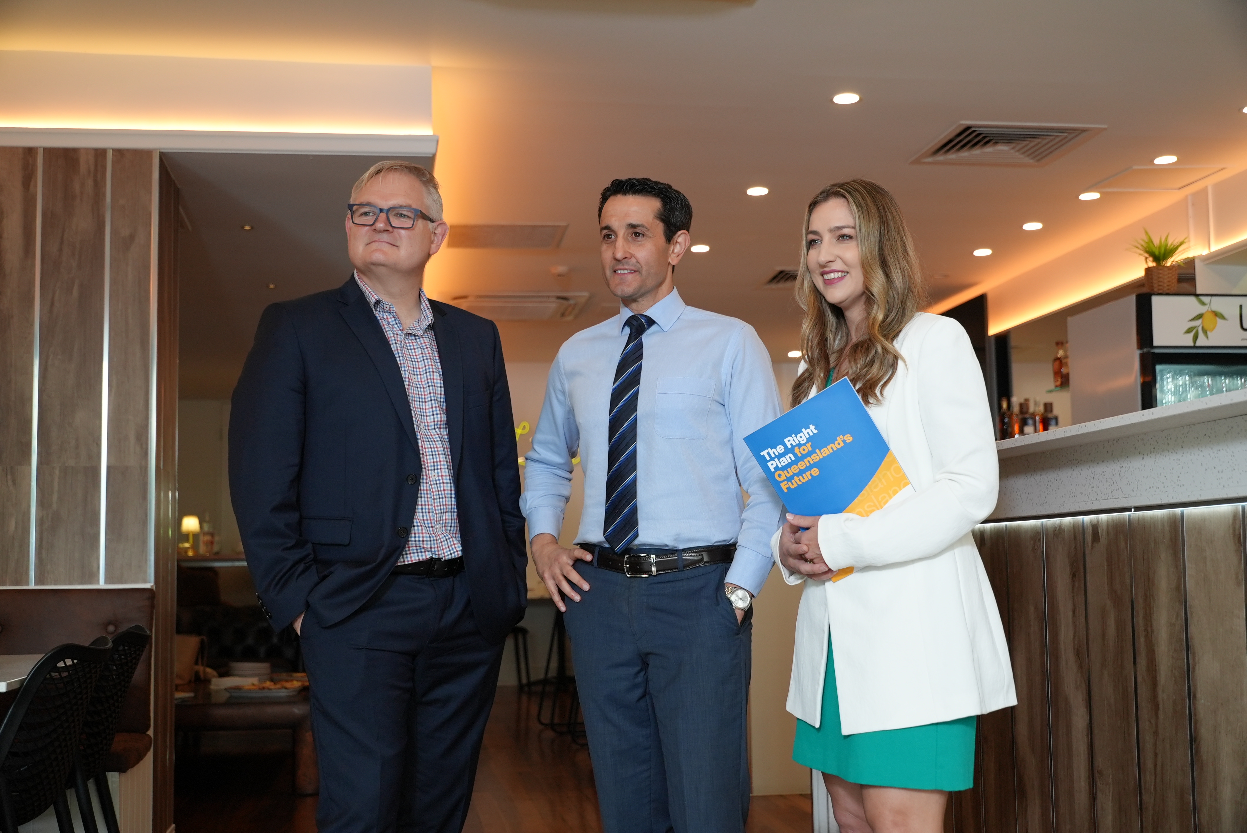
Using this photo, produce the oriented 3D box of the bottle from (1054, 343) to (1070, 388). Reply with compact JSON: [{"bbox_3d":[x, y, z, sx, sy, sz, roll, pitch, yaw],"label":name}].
[{"bbox_3d":[2.635,-0.305,8.766,0.085,0.284,0.085,0,-6,-9],"label":"bottle"}]

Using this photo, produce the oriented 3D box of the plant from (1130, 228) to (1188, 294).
[{"bbox_3d":[2.155,-0.623,5.839,0.225,0.268,0.210,0,-6,-9],"label":"plant"}]

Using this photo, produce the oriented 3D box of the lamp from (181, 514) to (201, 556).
[{"bbox_3d":[-2.873,0.788,9.651,0.130,0.271,0.130,0,-6,-9],"label":"lamp"}]

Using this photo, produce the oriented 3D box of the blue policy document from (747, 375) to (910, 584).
[{"bbox_3d":[0.376,0.112,2.530,0.210,0.297,0.006,-32,-1,9],"label":"blue policy document"}]

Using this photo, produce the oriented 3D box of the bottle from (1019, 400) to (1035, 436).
[{"bbox_3d":[2.434,0.017,8.753,0.085,0.235,0.085,0,-6,-9],"label":"bottle"}]

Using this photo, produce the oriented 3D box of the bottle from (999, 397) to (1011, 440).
[{"bbox_3d":[2.311,0.021,8.785,0.070,0.280,0.070,0,-6,-9],"label":"bottle"}]

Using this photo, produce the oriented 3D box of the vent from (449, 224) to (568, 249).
[{"bbox_3d":[-0.606,-0.913,7.439,0.601,0.030,0.569,0,-6,-9],"label":"vent"}]

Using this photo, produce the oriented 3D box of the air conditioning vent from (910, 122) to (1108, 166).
[{"bbox_3d":[1.559,-1.103,5.954,0.607,0.040,0.594,0,-6,-9],"label":"air conditioning vent"}]

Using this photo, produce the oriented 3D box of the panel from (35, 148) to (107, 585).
[{"bbox_3d":[-1.748,-0.168,4.603,0.195,1.389,0.025,0,-6,-9],"label":"panel"}]

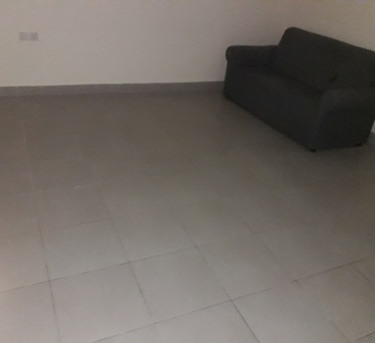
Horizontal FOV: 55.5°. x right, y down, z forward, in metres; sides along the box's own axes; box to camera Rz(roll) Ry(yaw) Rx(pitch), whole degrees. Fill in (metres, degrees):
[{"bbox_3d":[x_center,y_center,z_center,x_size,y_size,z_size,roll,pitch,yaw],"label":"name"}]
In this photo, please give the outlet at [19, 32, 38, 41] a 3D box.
[{"bbox_3d":[-1.539,-1.304,3.460,0.165,0.081,0.016,-8,32,-24],"label":"outlet"}]

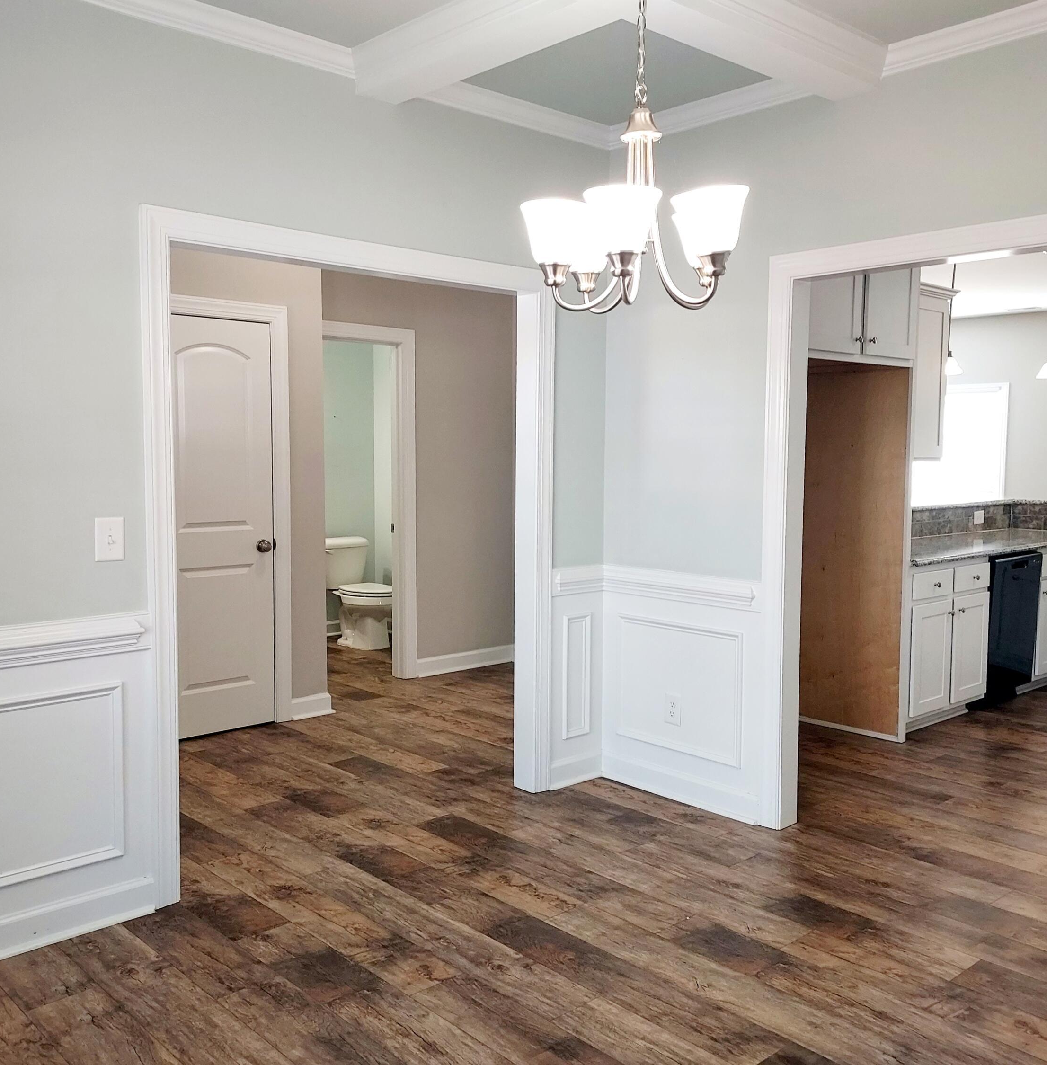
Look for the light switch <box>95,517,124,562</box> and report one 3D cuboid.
[{"bbox_3d":[-1.195,0.021,2.850,0.081,0.125,0.014,-4,6,-42],"label":"light switch"}]

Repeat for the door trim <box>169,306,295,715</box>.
[{"bbox_3d":[-1.511,-0.062,4.835,0.791,2.139,0.039,-4,6,-42],"label":"door trim"}]

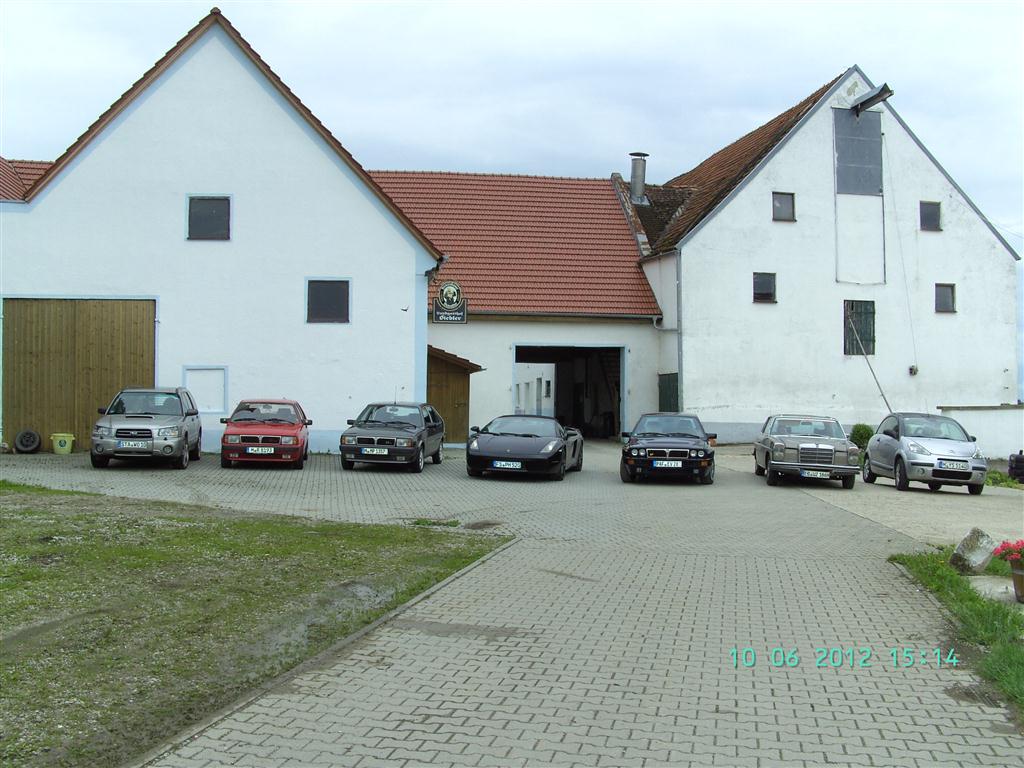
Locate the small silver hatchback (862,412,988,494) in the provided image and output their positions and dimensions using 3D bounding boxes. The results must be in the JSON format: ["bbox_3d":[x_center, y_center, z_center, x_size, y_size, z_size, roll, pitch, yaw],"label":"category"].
[{"bbox_3d":[8.363,1.343,22.215,1.700,1.560,3.930,2,-1,4],"label":"small silver hatchback"}]

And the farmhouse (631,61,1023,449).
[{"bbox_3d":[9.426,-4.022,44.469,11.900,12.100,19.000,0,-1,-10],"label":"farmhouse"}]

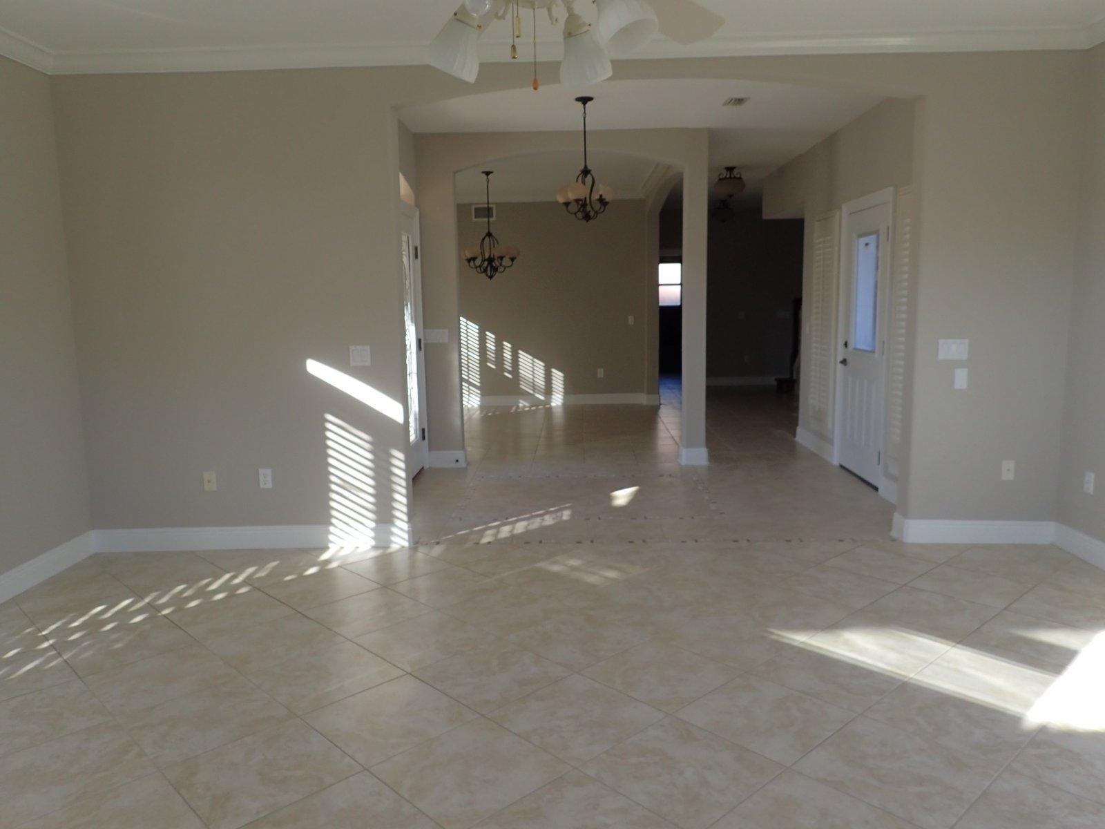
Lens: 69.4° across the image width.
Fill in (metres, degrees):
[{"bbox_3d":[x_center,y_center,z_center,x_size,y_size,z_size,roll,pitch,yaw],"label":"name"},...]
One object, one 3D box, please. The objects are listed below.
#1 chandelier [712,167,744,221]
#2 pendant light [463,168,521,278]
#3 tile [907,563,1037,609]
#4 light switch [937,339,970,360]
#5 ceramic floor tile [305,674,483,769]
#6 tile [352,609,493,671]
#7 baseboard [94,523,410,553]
[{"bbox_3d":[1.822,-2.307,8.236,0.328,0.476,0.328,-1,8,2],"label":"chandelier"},{"bbox_3d":[-0.662,-1.994,8.470,0.599,1.122,0.599,-1,8,2],"label":"pendant light"},{"bbox_3d":[2.039,0.826,3.899,0.450,0.010,0.450,-9,11,-43],"label":"tile"},{"bbox_3d":[2.199,-0.356,4.375,0.165,0.115,0.010,-1,8,2],"label":"light switch"},{"bbox_3d":[-0.558,1.039,2.748,0.450,0.010,0.450,-9,11,-43],"label":"ceramic floor tile"},{"bbox_3d":[-0.545,0.958,3.392,0.452,0.010,0.452,-8,10,-43],"label":"tile"},{"bbox_3d":[-1.737,0.715,4.625,1.845,0.135,0.018,-1,8,2],"label":"baseboard"}]

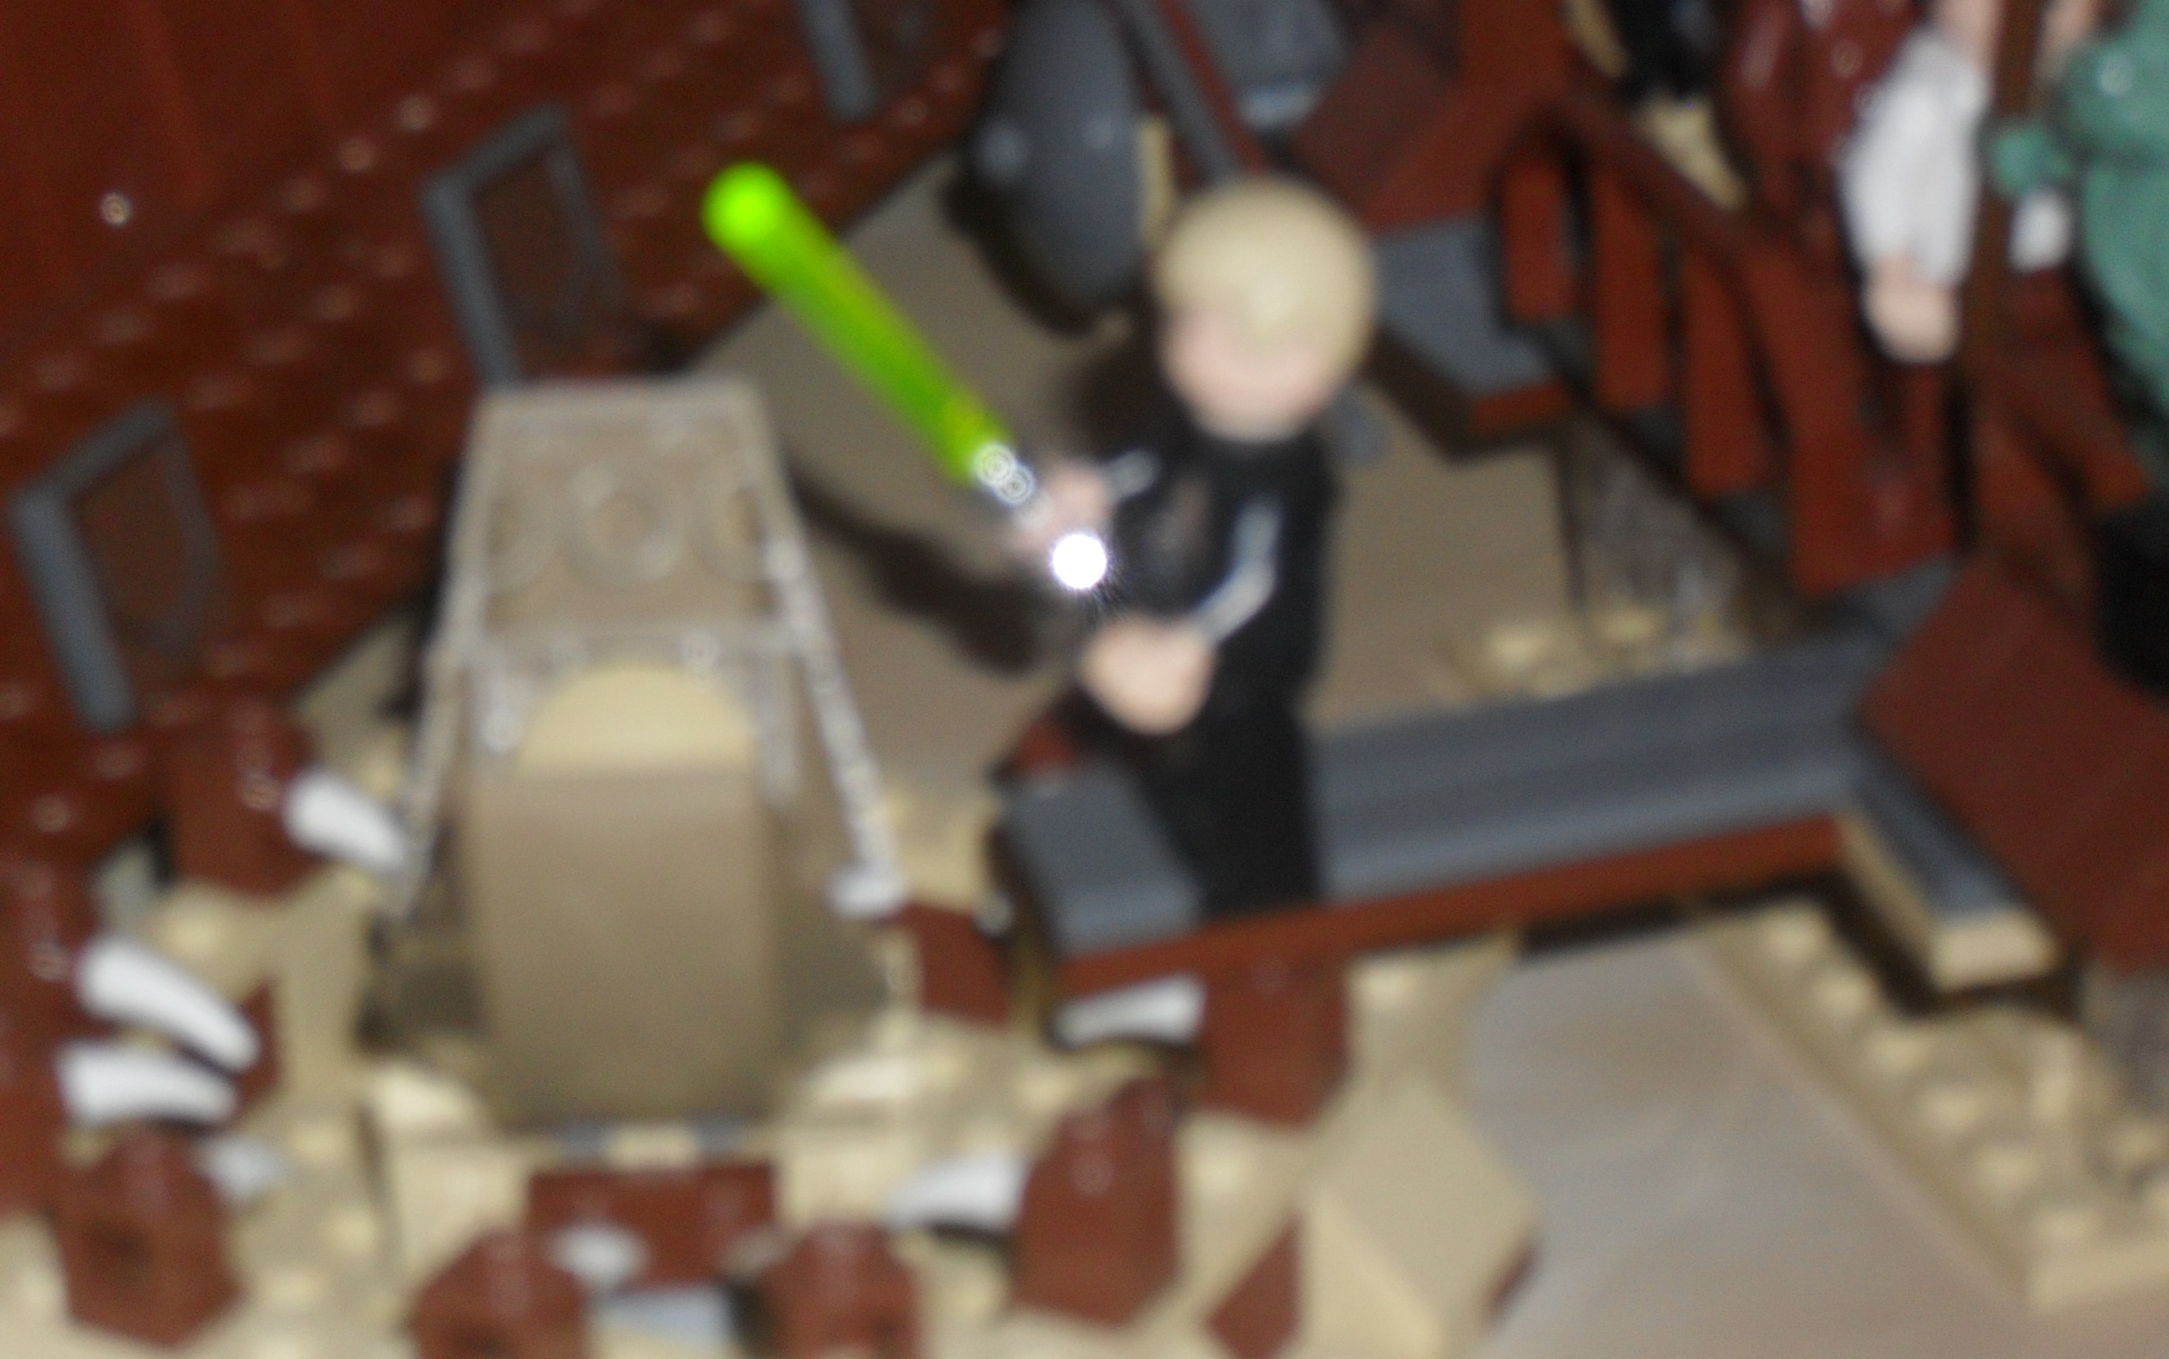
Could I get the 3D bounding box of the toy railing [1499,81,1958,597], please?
[{"bbox_3d":[0.041,-0.025,0.430,0.009,0.019,0.048,-11,28,-15],"label":"toy railing"}]

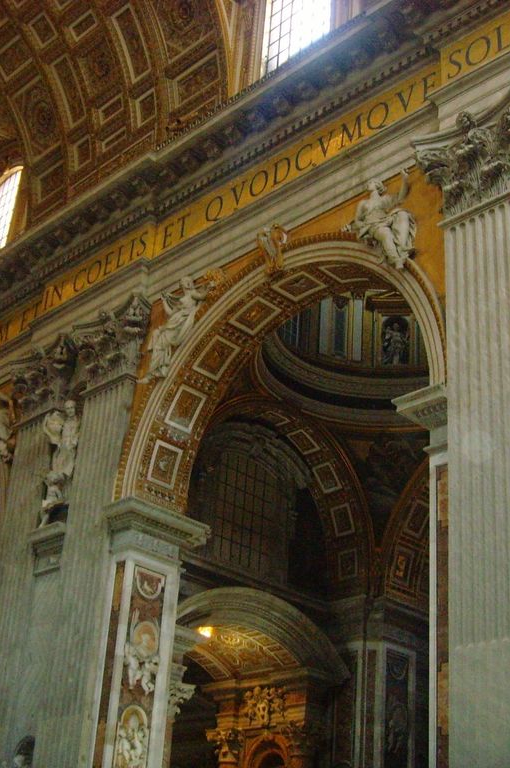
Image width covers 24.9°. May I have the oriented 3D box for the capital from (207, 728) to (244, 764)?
[{"bbox_3d":[-1.211,16.148,51.207,1.100,1.400,1.400,26,-34,-36],"label":"capital"}]

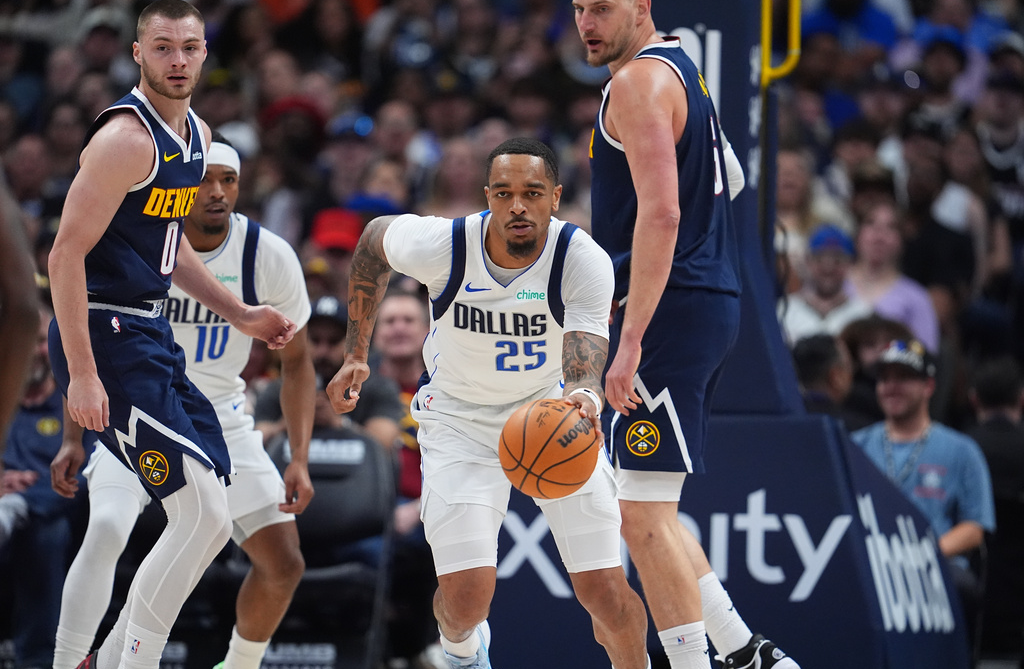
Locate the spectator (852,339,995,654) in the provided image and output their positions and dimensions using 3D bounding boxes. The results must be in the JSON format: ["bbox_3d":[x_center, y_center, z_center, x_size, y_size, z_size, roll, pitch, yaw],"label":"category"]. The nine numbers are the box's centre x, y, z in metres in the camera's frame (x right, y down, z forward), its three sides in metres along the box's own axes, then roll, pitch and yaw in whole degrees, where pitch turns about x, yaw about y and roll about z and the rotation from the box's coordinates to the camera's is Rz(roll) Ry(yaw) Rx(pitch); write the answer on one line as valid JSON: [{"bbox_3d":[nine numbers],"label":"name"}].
[{"bbox_3d":[1.331,0.595,36.800,0.530,1.200,0.800,0,-1,9],"label":"spectator"}]

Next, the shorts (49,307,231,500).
[{"bbox_3d":[-0.912,0.171,27.850,0.410,0.480,0.430,-1,-1,38],"label":"shorts"}]

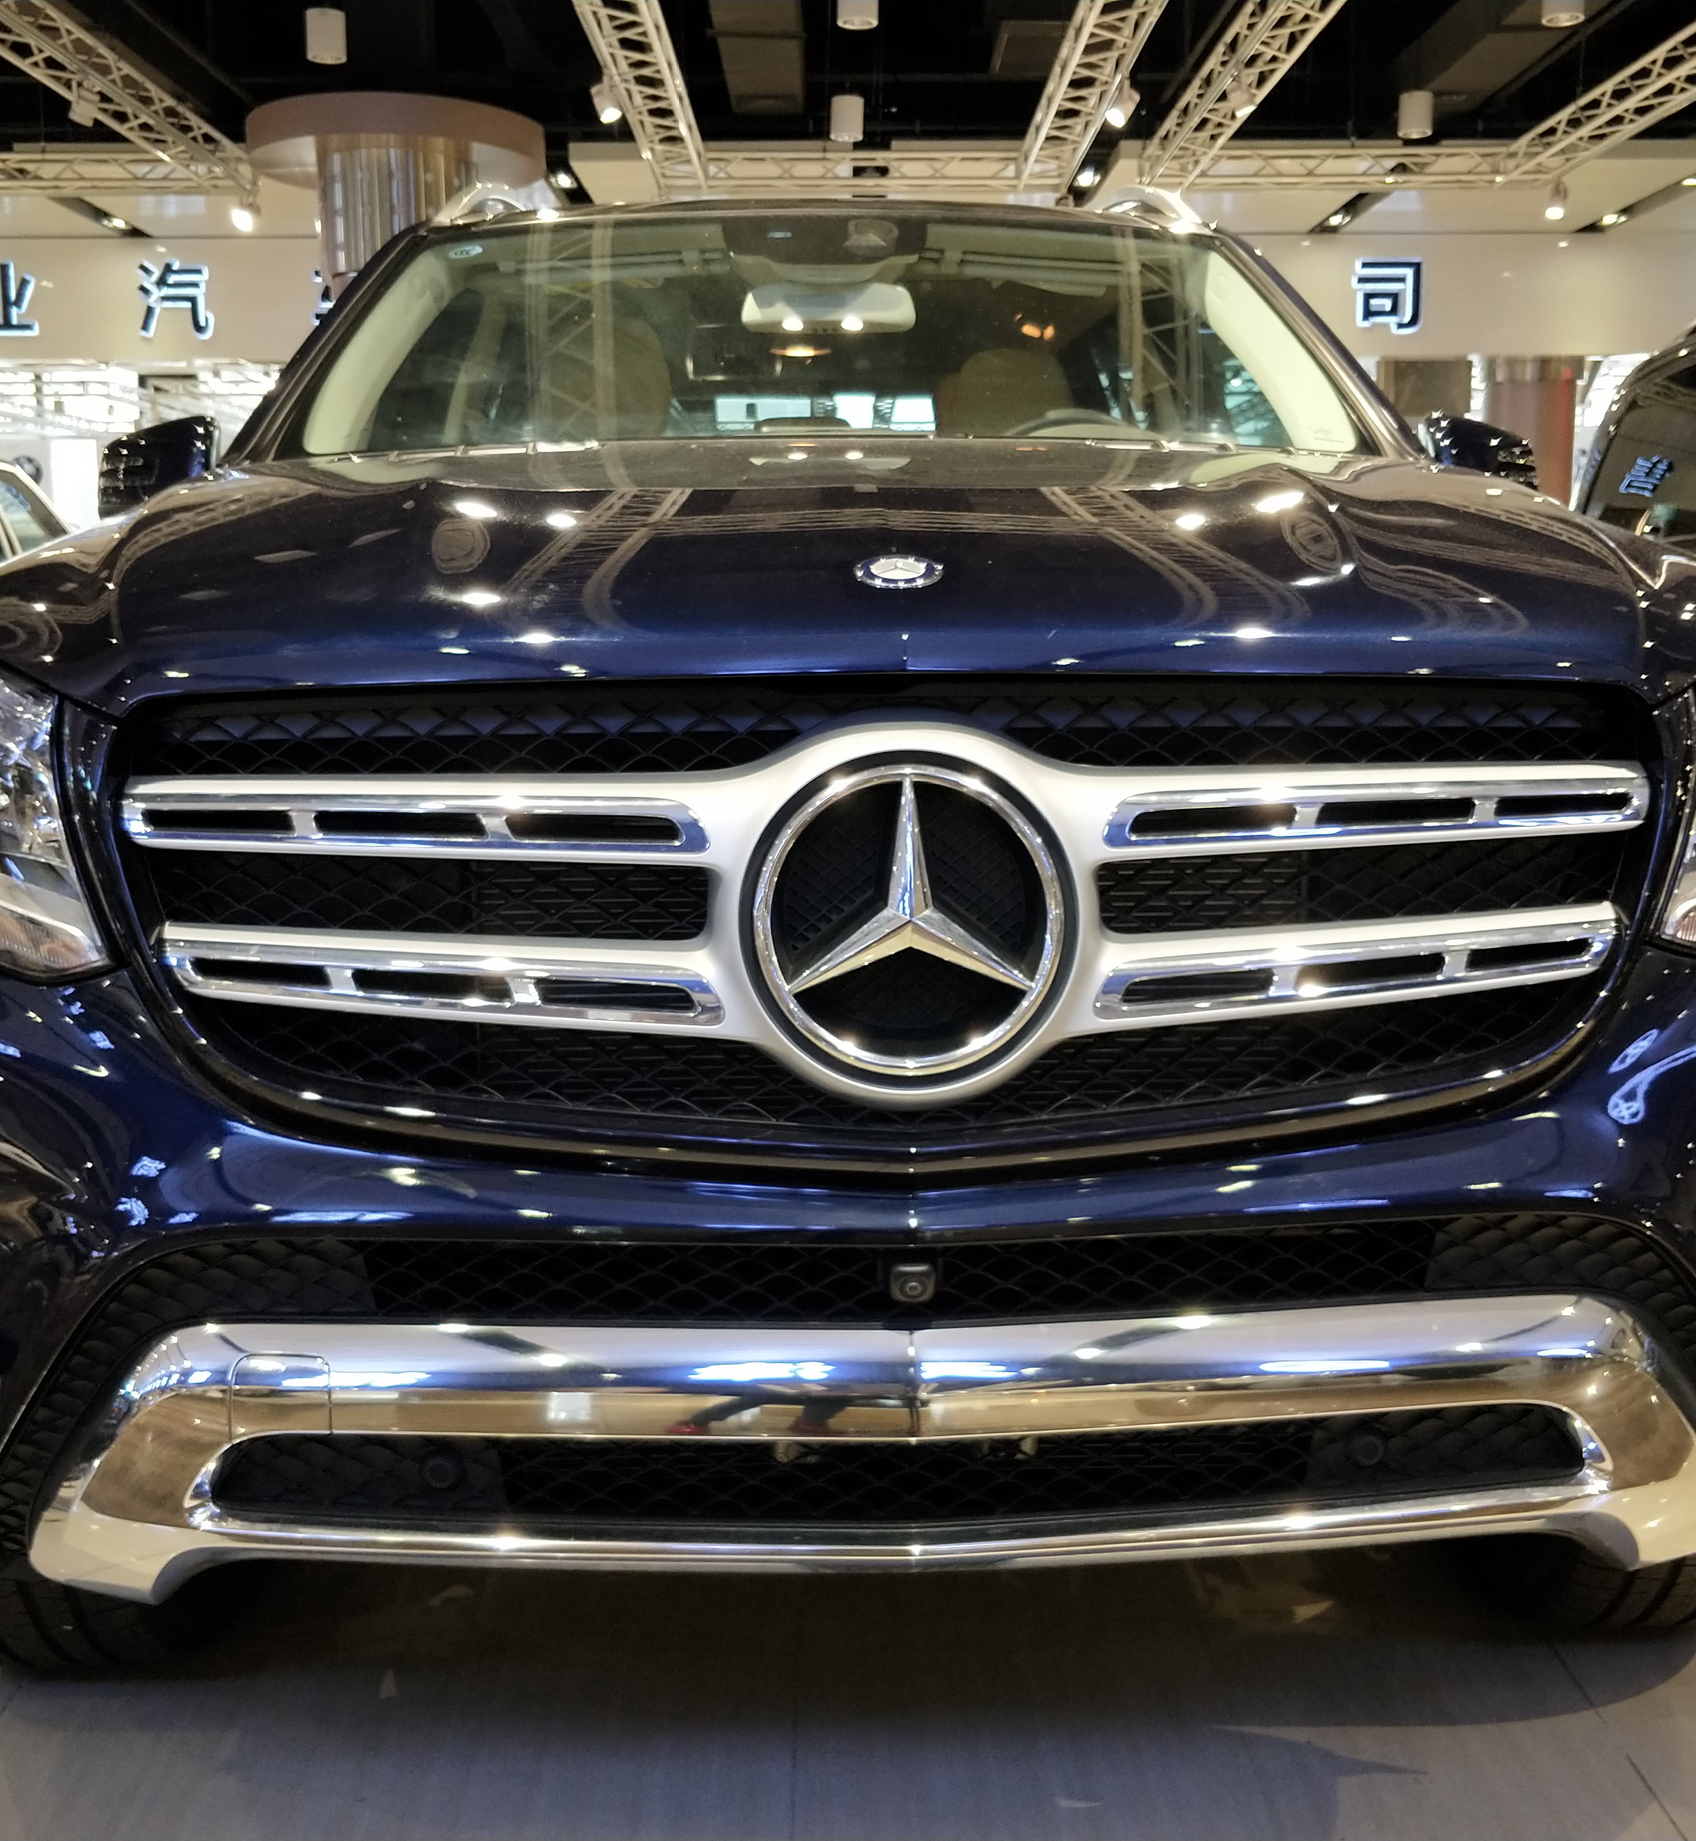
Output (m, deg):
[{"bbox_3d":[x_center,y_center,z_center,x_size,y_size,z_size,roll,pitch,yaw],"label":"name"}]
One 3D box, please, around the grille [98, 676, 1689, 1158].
[{"bbox_3d":[0.034,-0.008,1.078,0.965,0.285,0.140,-1,10,-2],"label":"grille"}]

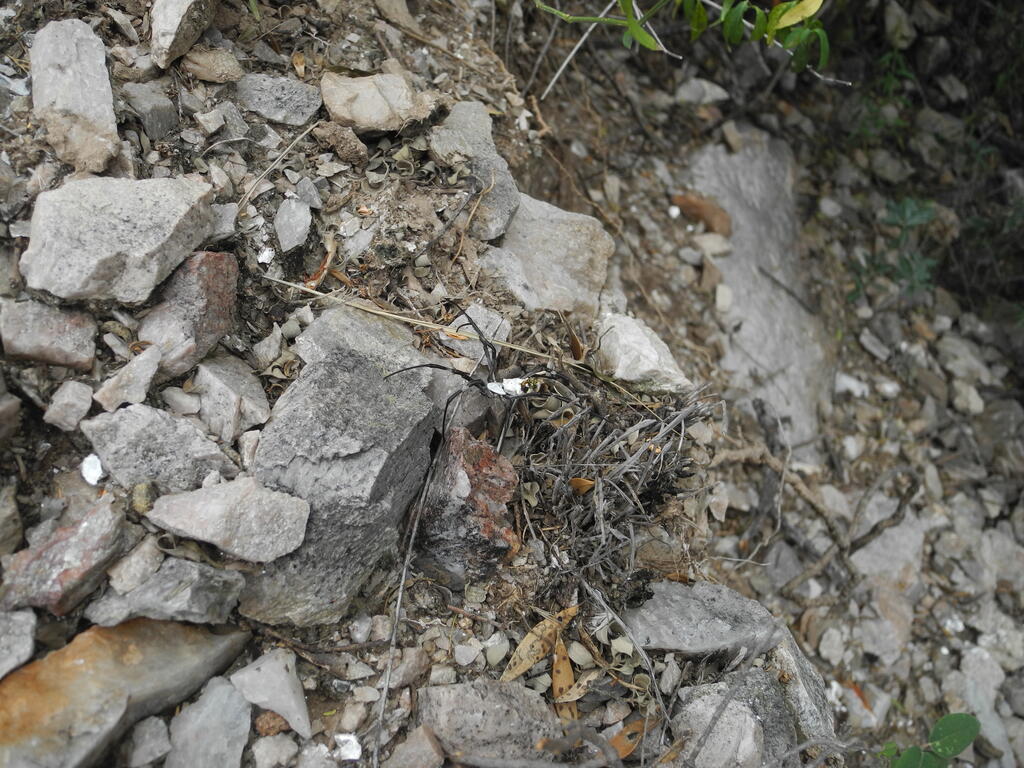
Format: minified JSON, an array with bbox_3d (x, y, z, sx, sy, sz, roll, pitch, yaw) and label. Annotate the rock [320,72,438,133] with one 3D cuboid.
[{"bbox_3d":[-0.116,-0.252,0.740,0.098,0.036,0.046,2,44,-2],"label":"rock"}]

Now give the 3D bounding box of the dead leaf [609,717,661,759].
[{"bbox_3d":[0.061,0.172,0.407,0.026,0.007,0.010,-29,65,-19],"label":"dead leaf"}]

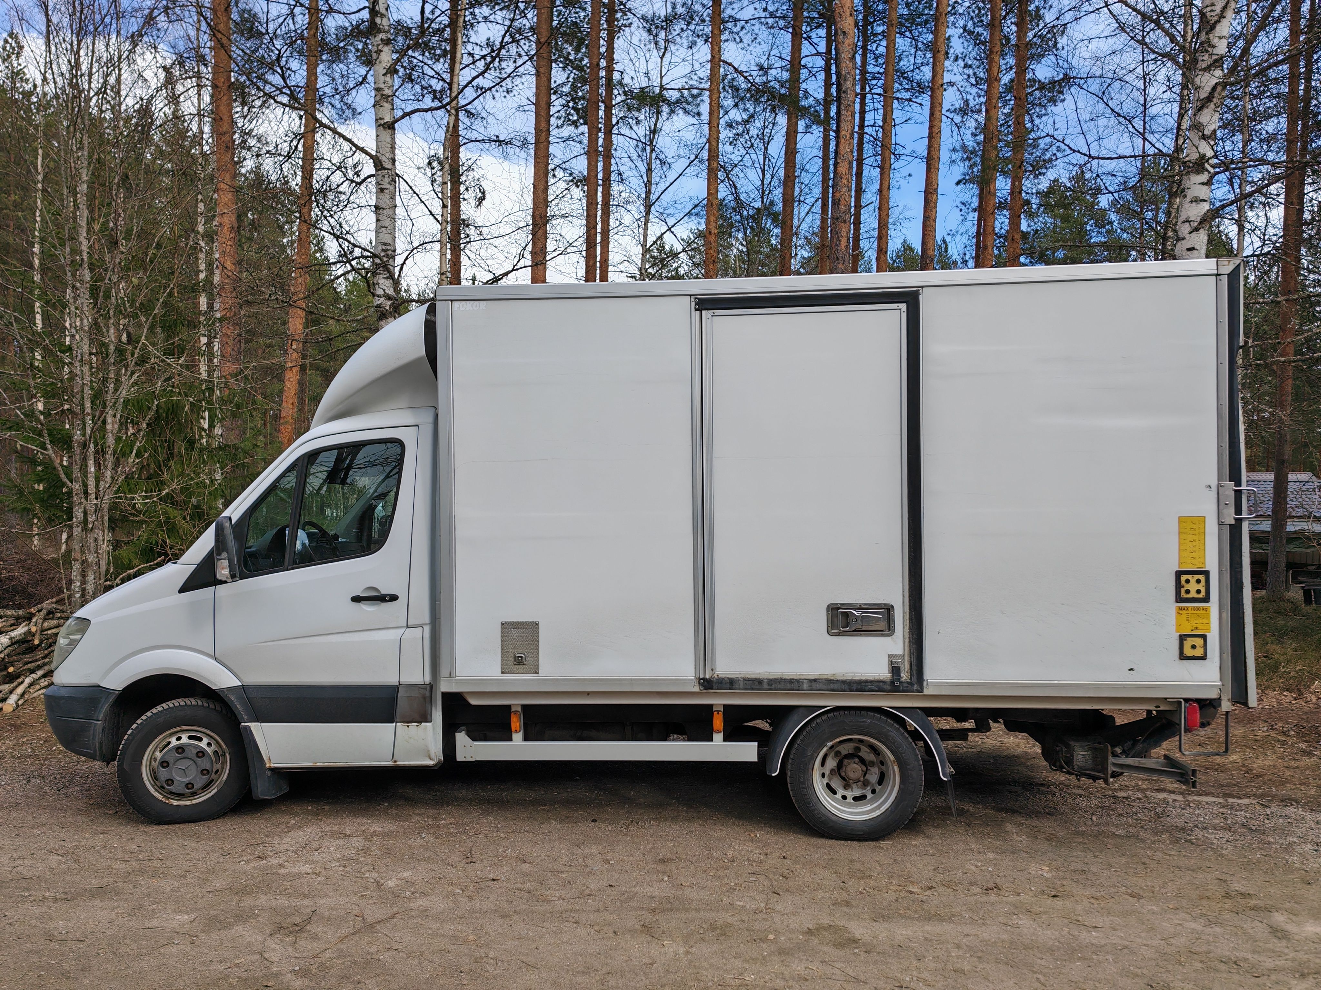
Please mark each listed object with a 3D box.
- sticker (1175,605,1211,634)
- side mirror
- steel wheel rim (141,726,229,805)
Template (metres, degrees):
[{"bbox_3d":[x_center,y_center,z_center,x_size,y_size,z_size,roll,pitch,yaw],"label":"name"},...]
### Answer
[{"bbox_3d":[2.549,0.597,4.745,0.160,0.122,0.005,-1,0,6],"label":"sticker"},{"bbox_3d":[-2.295,0.287,5.253,0.110,0.350,0.200,-1,0,6],"label":"side mirror"},{"bbox_3d":[-2.631,1.488,5.504,0.445,0.445,0.170,-1,0,-26],"label":"steel wheel rim"}]

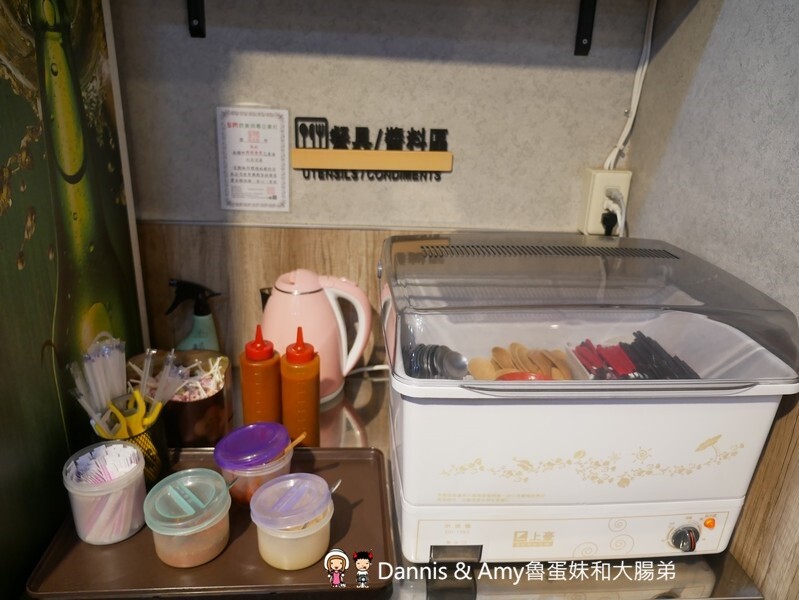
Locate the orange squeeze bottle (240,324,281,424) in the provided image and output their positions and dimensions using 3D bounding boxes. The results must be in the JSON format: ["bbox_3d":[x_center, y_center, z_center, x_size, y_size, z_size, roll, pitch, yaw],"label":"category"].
[{"bbox_3d":[-0.232,0.142,0.937,0.070,0.217,0.070,1,22,-3],"label":"orange squeeze bottle"}]

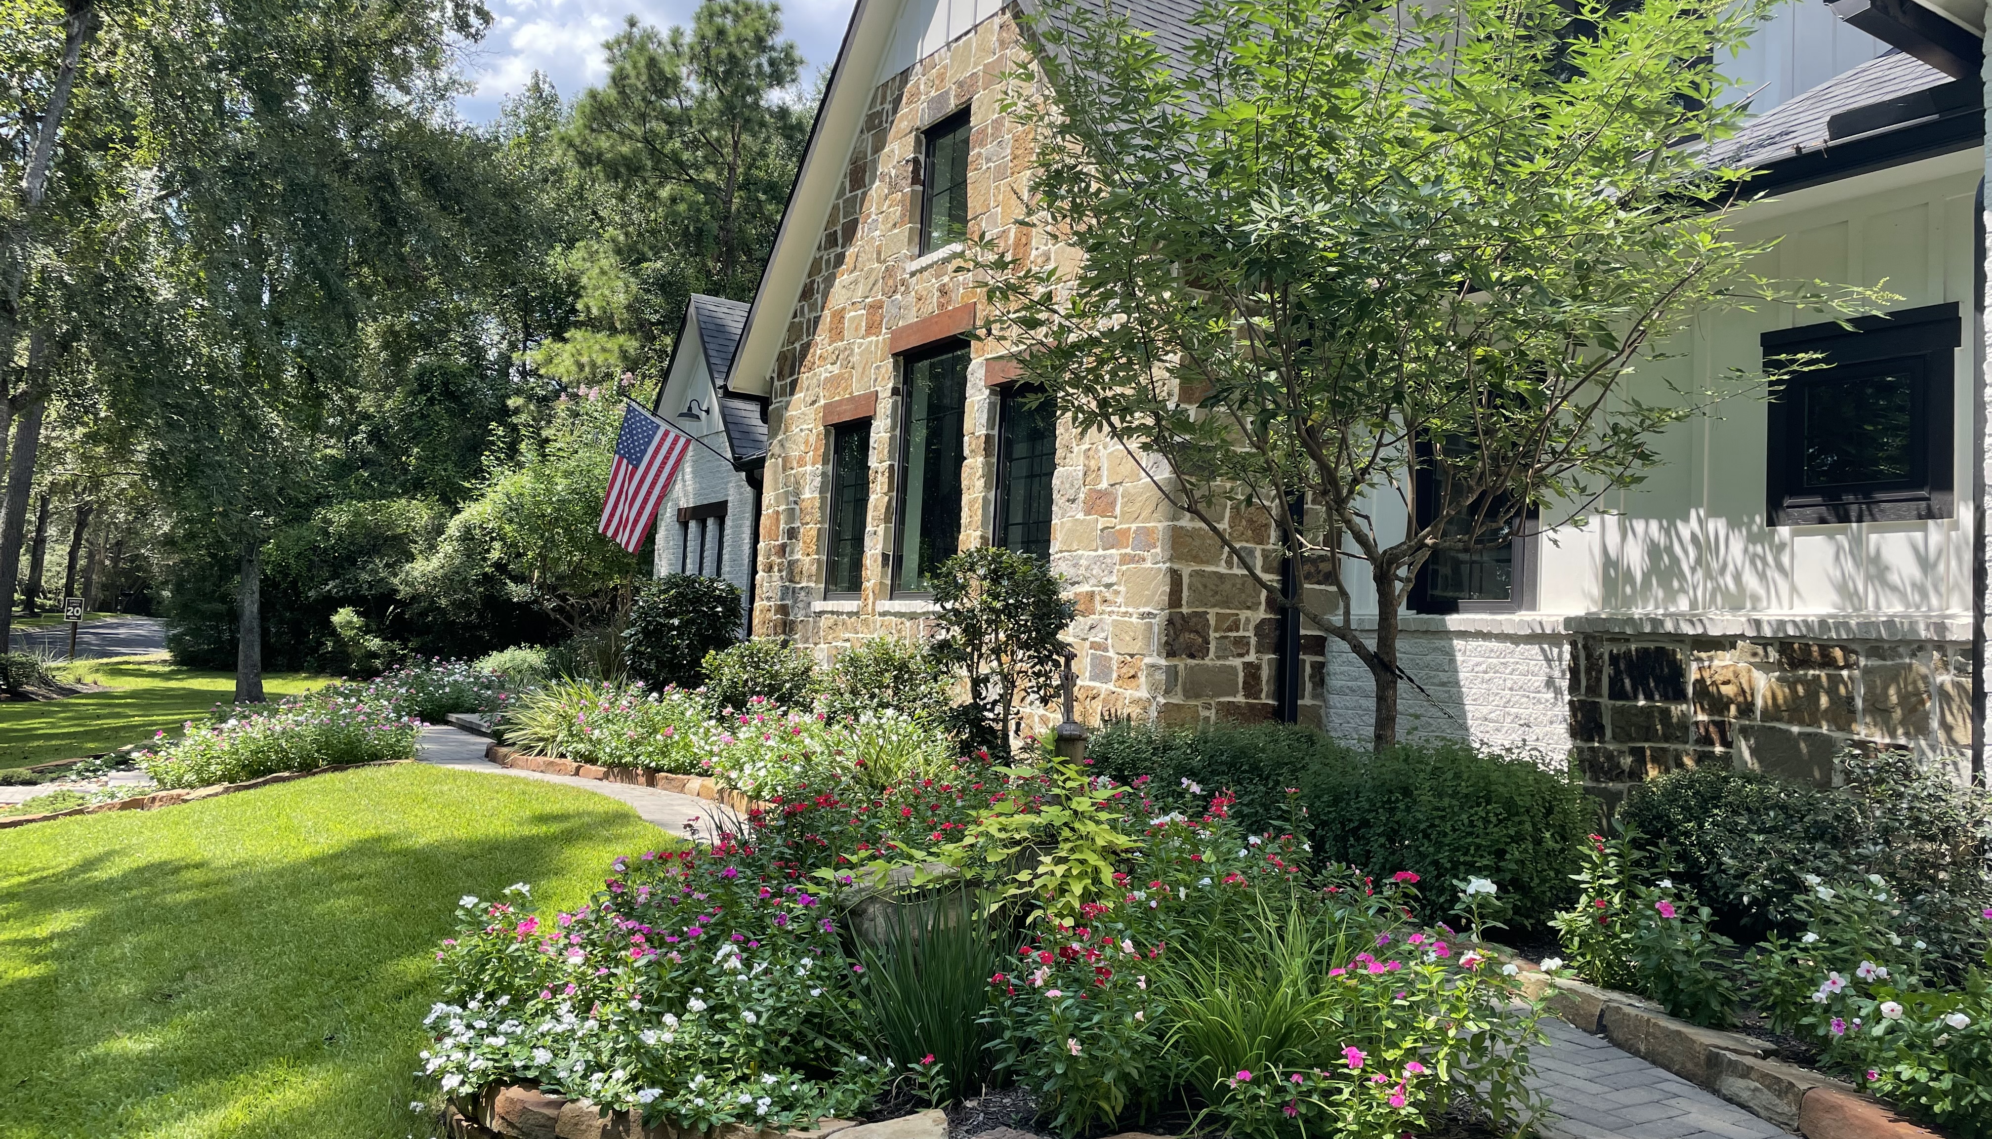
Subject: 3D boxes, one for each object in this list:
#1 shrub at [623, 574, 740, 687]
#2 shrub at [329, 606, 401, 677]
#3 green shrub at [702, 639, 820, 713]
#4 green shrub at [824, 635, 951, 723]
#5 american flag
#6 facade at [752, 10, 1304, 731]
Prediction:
[{"bbox_3d":[-2.710,0.715,12.900,1.000,1.300,1.020,5,-4,-32],"label":"shrub"},{"bbox_3d":[-13.497,1.616,32.000,1.600,1.600,1.500,3,-4,0],"label":"shrub"},{"bbox_3d":[-1.718,0.908,10.900,0.820,0.800,0.860,5,-4,-32],"label":"green shrub"},{"bbox_3d":[-0.673,0.839,9.250,0.800,0.860,0.820,5,-4,-32],"label":"green shrub"},{"bbox_3d":[-4.058,-1.071,17.300,1.050,1.650,0.250,5,-4,-32],"label":"american flag"},{"bbox_3d":[-0.015,-1.215,10.956,1.150,5.125,5.656,5,-4,-32],"label":"facade"}]

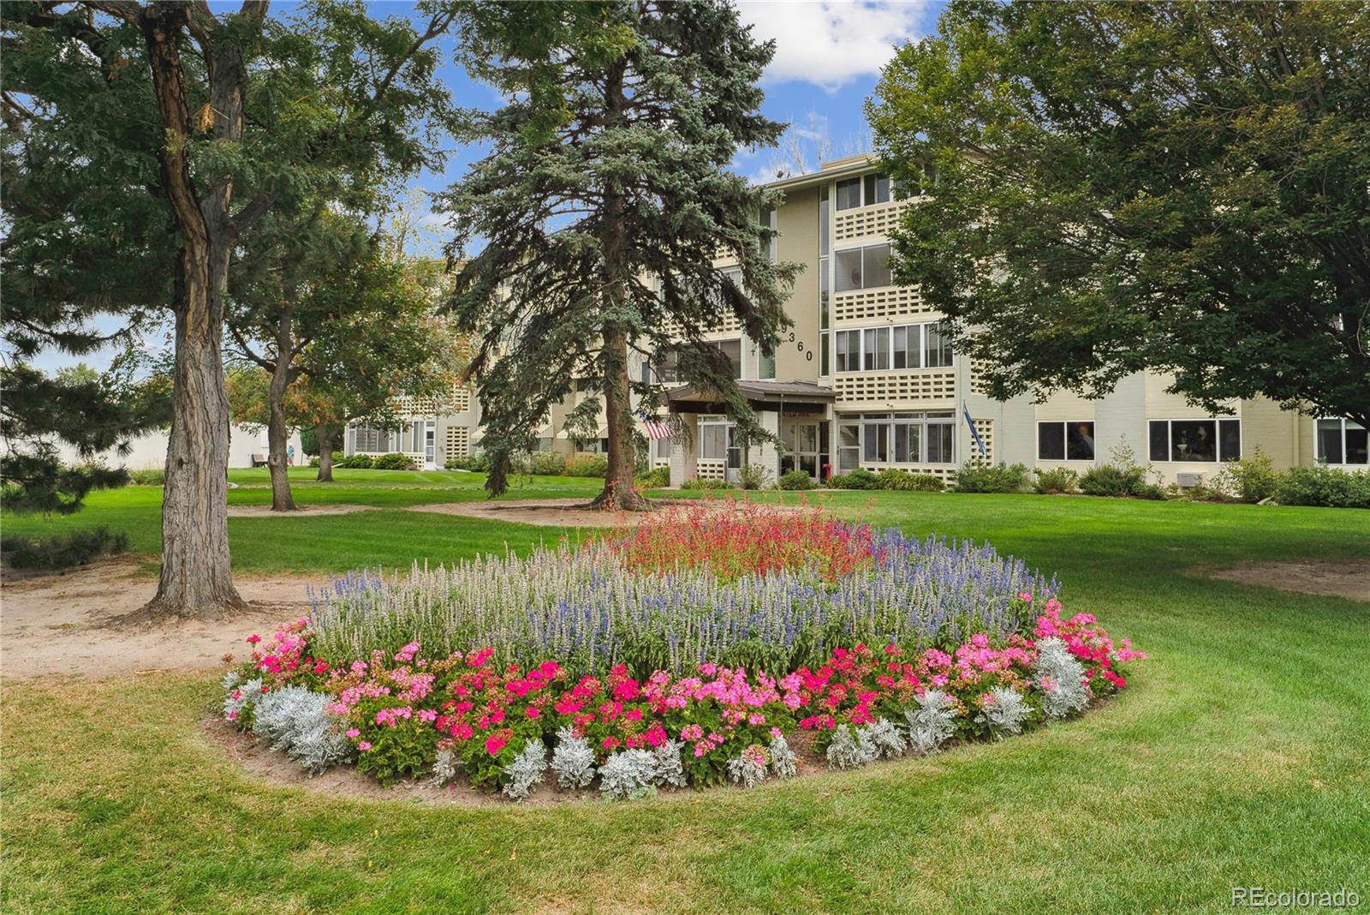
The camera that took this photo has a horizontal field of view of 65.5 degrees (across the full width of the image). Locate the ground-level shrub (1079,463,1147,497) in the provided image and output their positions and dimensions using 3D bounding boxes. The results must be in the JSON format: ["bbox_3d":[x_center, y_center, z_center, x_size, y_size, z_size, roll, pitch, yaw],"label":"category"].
[{"bbox_3d":[11.167,0.572,27.800,1.670,0.880,1.400,1,1,45],"label":"ground-level shrub"}]

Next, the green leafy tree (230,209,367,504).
[{"bbox_3d":[-9.148,-2.291,25.200,3.600,7.000,3.600,0,1,-20],"label":"green leafy tree"}]

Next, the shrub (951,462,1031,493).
[{"bbox_3d":[8.587,0.556,29.900,2.190,0.890,1.500,1,1,45],"label":"shrub"}]

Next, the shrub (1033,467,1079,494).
[{"bbox_3d":[9.986,0.620,28.700,1.210,0.740,1.150,1,1,45],"label":"shrub"}]

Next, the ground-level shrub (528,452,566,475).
[{"bbox_3d":[-5.752,0.245,44.400,1.550,0.980,1.400,0,1,0],"label":"ground-level shrub"}]

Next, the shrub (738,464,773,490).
[{"bbox_3d":[2.174,0.602,33.300,1.080,0.820,1.020,0,1,0],"label":"shrub"}]

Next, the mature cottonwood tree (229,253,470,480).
[{"bbox_3d":[-12.078,-3.282,38.000,8.000,8.430,8.000,0,1,-18],"label":"mature cottonwood tree"}]

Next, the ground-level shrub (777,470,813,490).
[{"bbox_3d":[3.430,0.696,33.000,1.030,0.650,0.980,0,1,0],"label":"ground-level shrub"}]

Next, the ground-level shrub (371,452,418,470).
[{"bbox_3d":[-14.178,0.183,52.000,2.500,0.830,1.900,1,1,45],"label":"ground-level shrub"}]

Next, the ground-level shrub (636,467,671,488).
[{"bbox_3d":[-1.066,0.647,34.800,1.250,0.720,1.100,0,1,0],"label":"ground-level shrub"}]

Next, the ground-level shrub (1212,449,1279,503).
[{"bbox_3d":[13.366,0.446,25.400,1.430,1.260,1.300,1,1,45],"label":"ground-level shrub"}]

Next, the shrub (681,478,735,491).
[{"bbox_3d":[0.669,0.832,32.500,1.750,0.390,1.100,1,1,45],"label":"shrub"}]

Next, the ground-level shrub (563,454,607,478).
[{"bbox_3d":[-3.901,0.316,42.000,1.970,0.920,1.600,1,1,45],"label":"ground-level shrub"}]

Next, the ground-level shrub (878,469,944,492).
[{"bbox_3d":[6.823,0.679,32.200,1.750,0.670,1.000,1,2,44],"label":"ground-level shrub"}]

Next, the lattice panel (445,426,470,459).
[{"bbox_3d":[-10.885,-0.669,51.200,1.280,1.750,0.160,-1,2,-44],"label":"lattice panel"}]

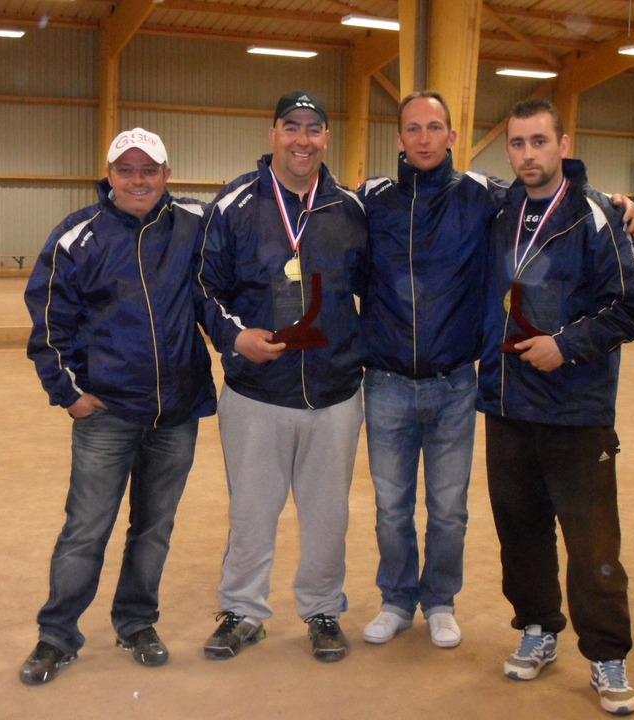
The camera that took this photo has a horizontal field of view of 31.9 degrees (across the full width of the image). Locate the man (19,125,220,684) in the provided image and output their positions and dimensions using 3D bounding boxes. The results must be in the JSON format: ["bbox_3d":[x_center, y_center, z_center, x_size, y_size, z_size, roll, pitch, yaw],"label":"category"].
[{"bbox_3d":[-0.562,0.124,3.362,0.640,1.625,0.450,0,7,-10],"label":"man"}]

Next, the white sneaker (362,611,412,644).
[{"bbox_3d":[0.248,0.859,3.719,0.105,0.105,0.285,4,8,25],"label":"white sneaker"}]

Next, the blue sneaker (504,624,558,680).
[{"bbox_3d":[0.675,0.890,3.460,0.110,0.120,0.295,4,8,22],"label":"blue sneaker"}]

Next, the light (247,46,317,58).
[{"bbox_3d":[-0.725,-6.459,23.300,1.500,0.110,0.250,-1,8,-19],"label":"light"}]

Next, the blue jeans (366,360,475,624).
[{"bbox_3d":[0.331,0.423,3.650,0.380,0.890,0.280,1,7,2],"label":"blue jeans"}]

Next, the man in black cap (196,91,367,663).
[{"bbox_3d":[-0.091,0.053,3.473,0.600,1.755,0.430,1,7,-3],"label":"man in black cap"}]

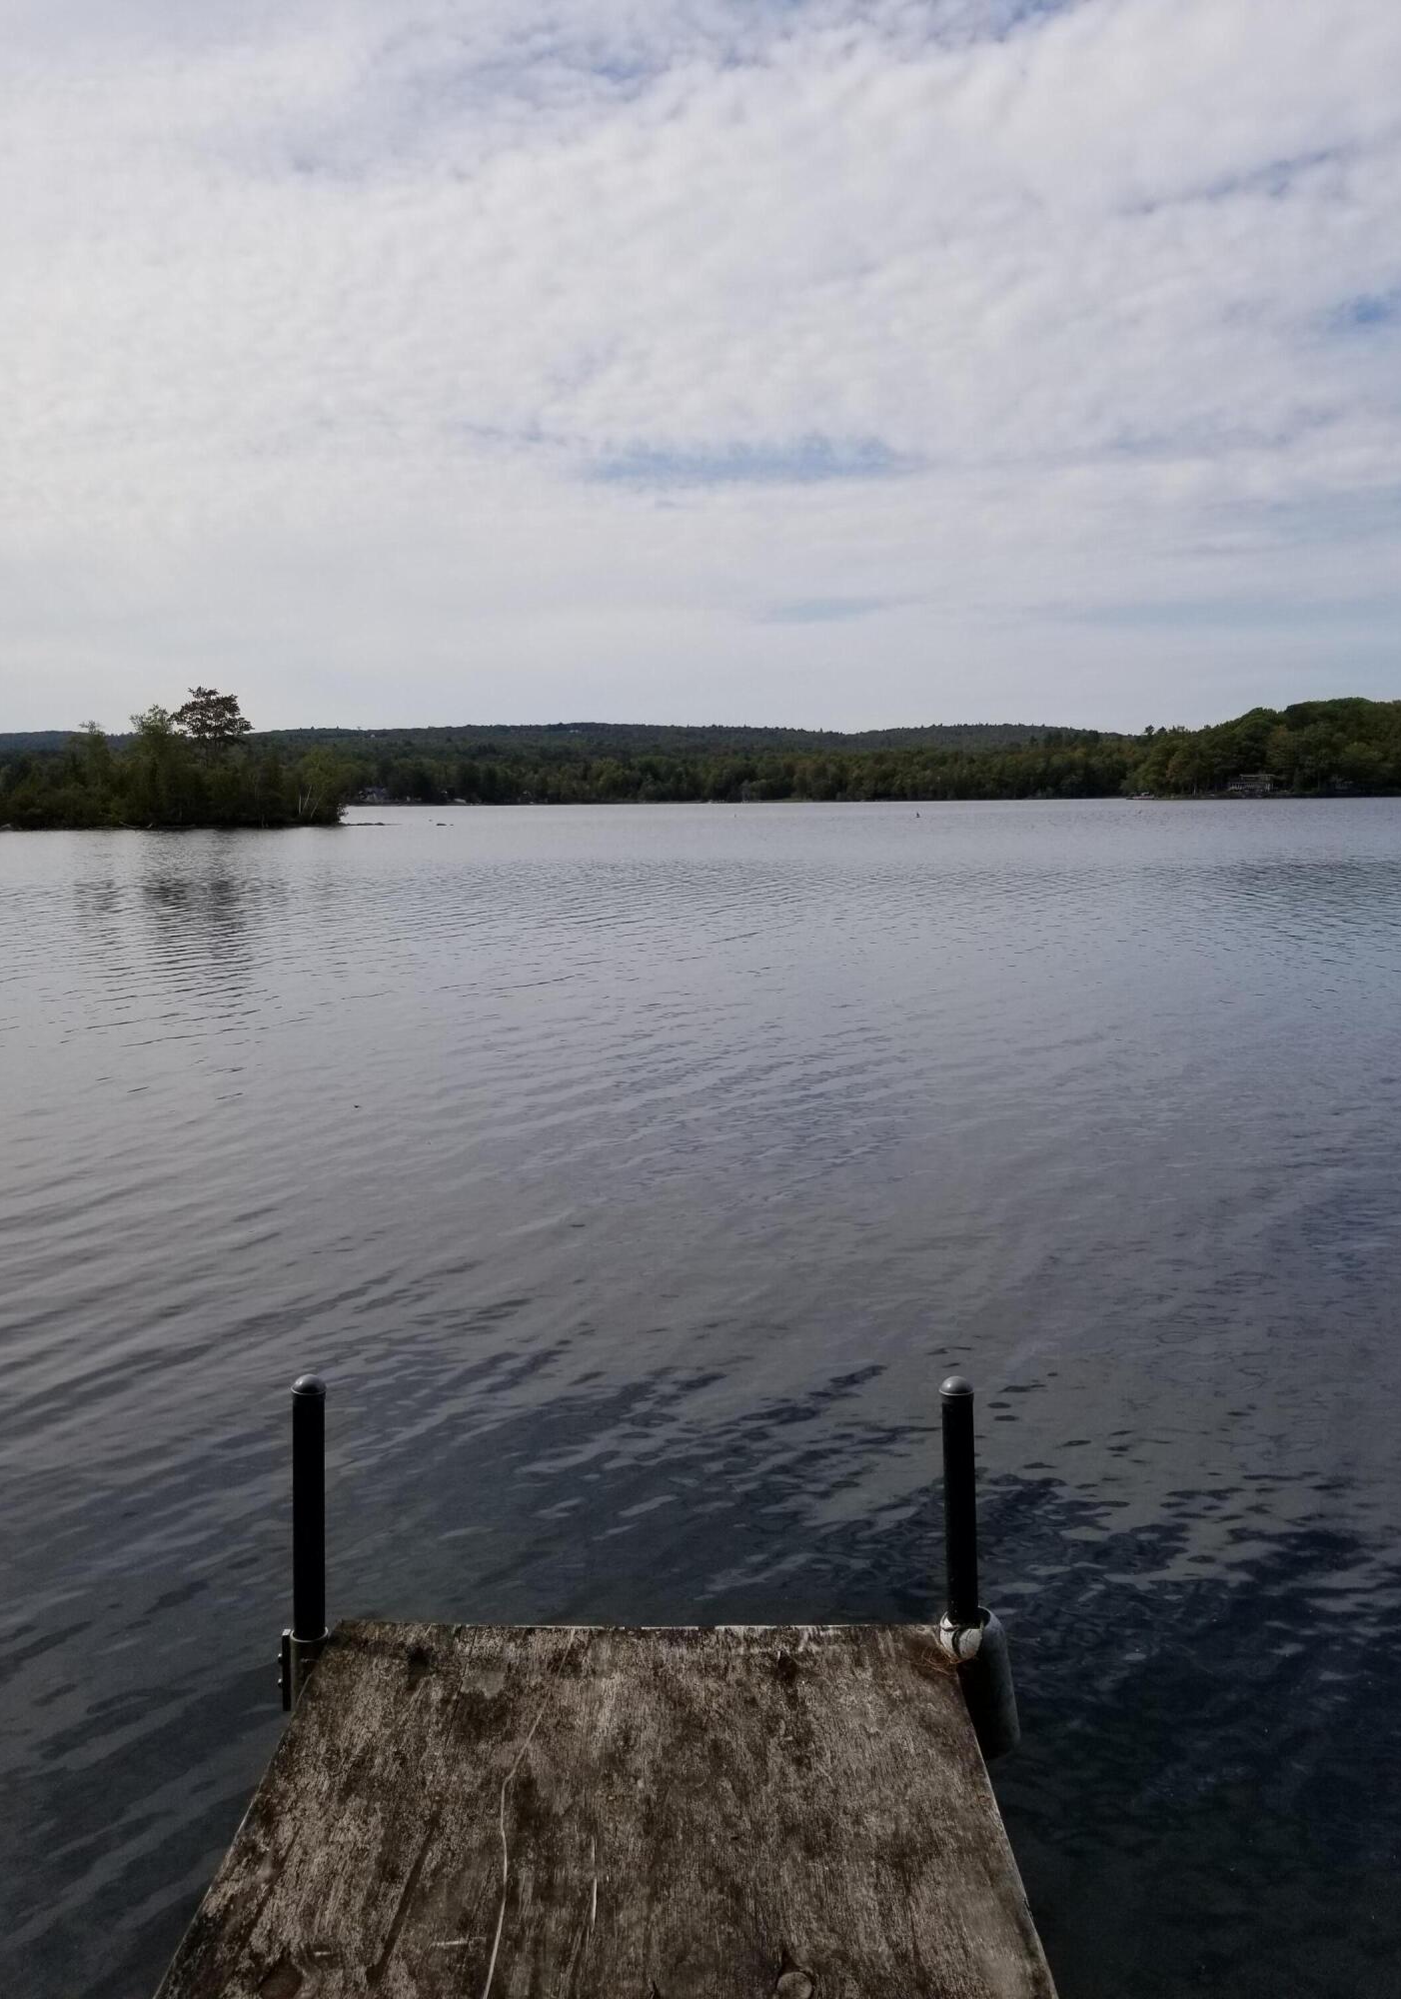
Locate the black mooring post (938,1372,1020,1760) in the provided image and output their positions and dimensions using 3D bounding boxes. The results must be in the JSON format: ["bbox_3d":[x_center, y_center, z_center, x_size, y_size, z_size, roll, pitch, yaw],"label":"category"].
[{"bbox_3d":[0.533,1.085,2.869,0.140,0.795,0.120,-2,8,0],"label":"black mooring post"}]

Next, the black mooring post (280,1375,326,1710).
[{"bbox_3d":[-0.751,1.042,2.863,0.085,0.690,0.085,2,8,0],"label":"black mooring post"}]

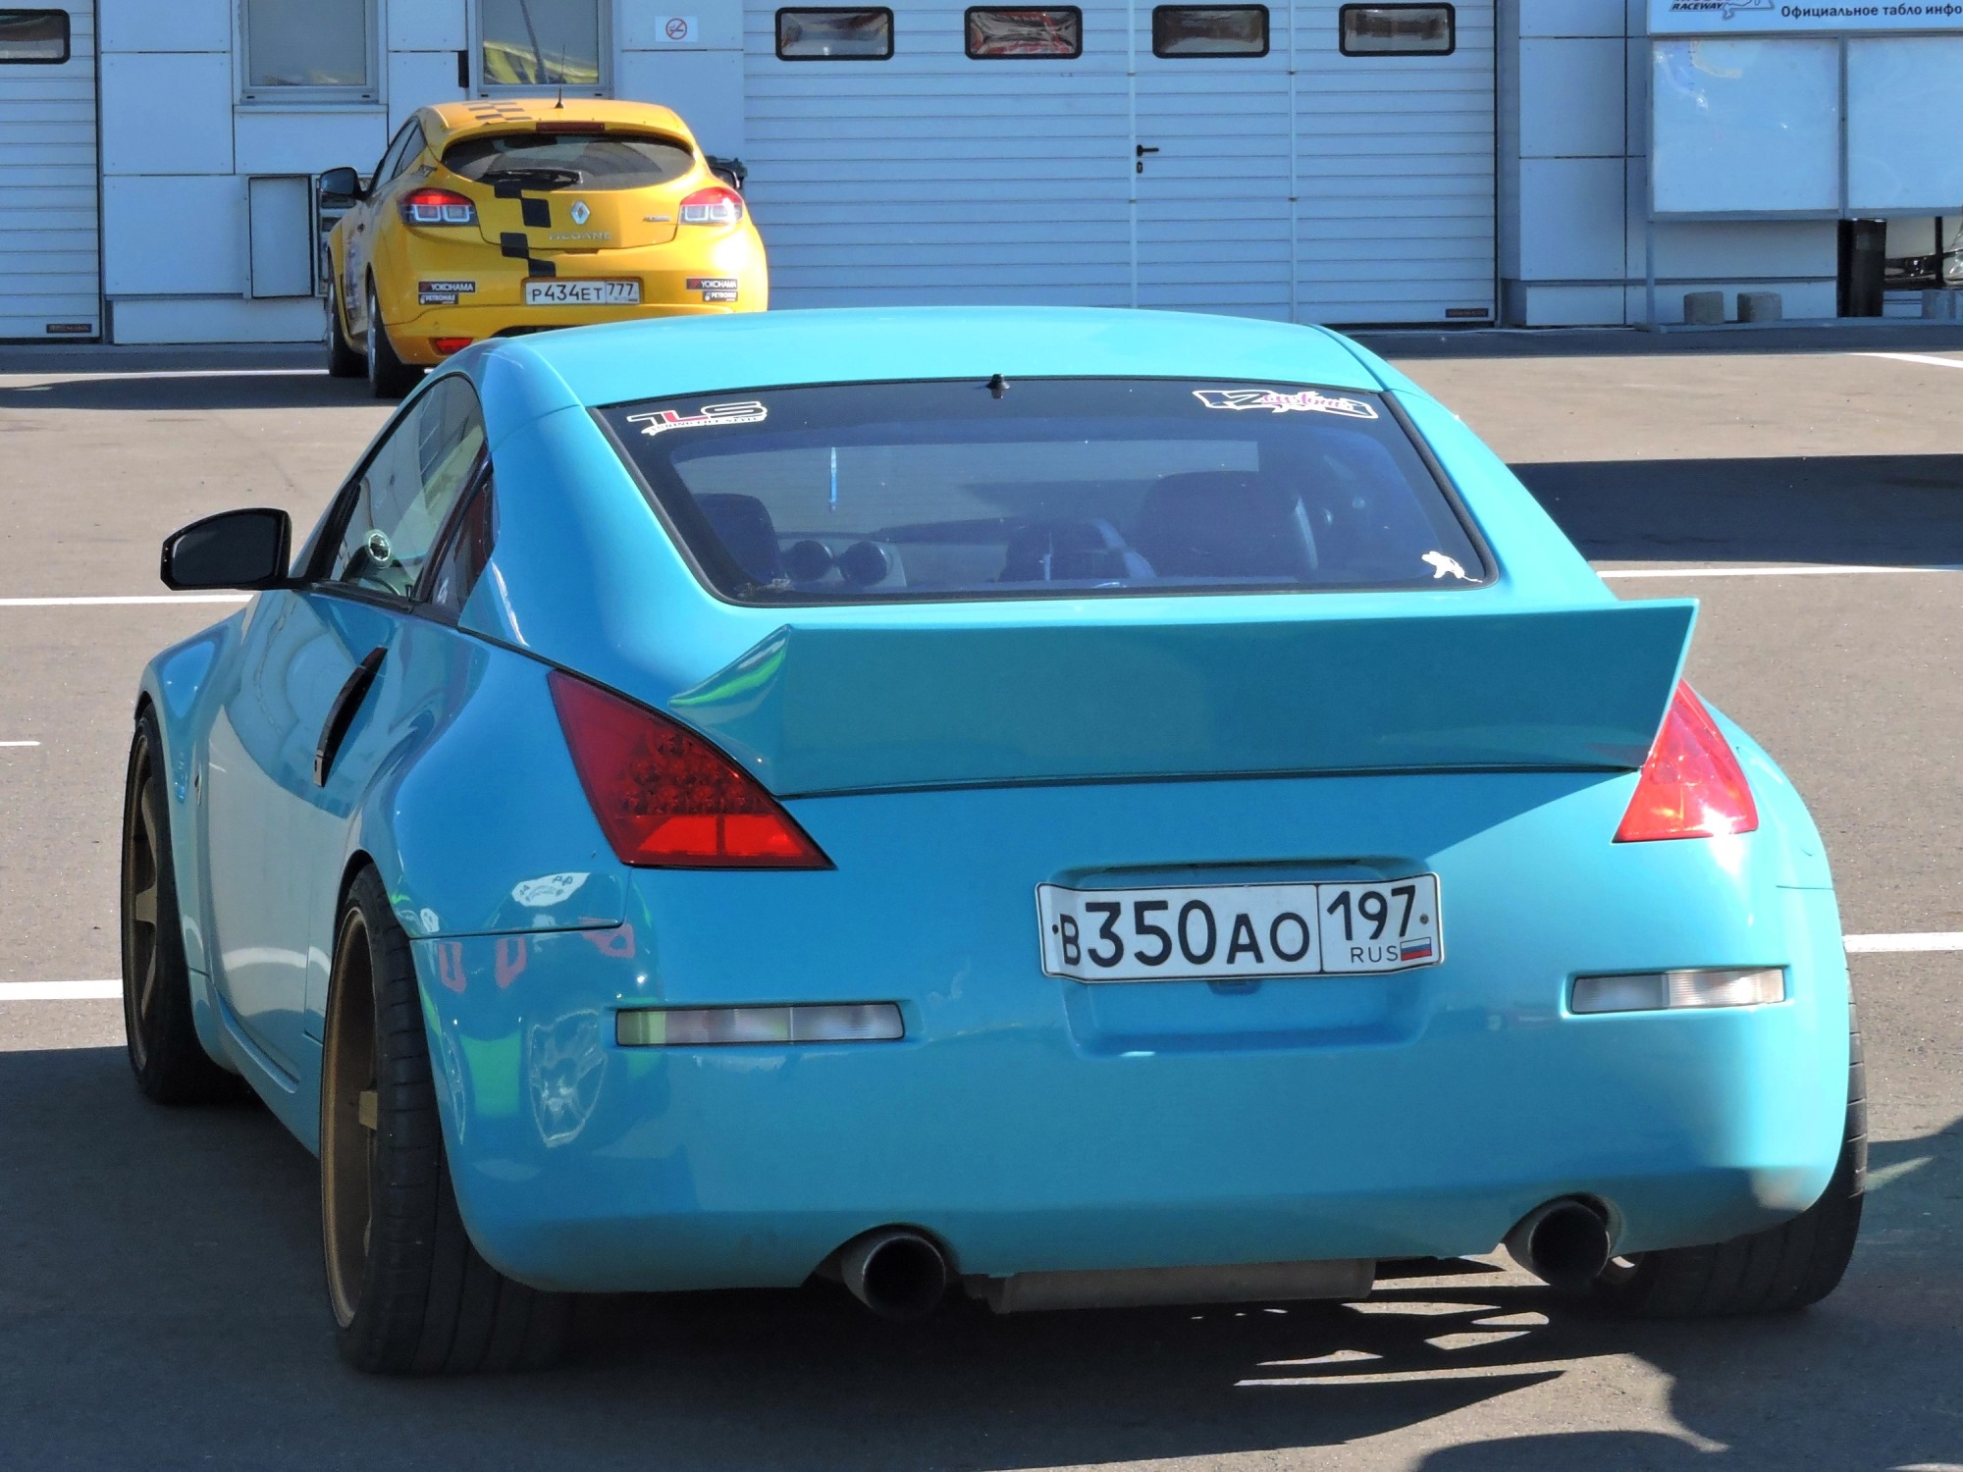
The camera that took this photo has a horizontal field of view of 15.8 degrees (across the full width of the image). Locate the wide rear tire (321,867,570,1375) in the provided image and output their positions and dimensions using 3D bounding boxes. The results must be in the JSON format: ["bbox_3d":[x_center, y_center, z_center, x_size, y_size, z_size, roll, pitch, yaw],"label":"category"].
[{"bbox_3d":[-0.667,0.477,9.011,0.275,0.648,0.656,-1,5,-12],"label":"wide rear tire"}]

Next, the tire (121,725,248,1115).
[{"bbox_3d":[-1.245,0.270,11.588,0.255,0.648,0.656,-1,5,-12],"label":"tire"}]

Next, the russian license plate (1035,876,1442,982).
[{"bbox_3d":[0.306,0.229,8.389,0.490,0.112,0.035,-1,-10,-12],"label":"russian license plate"}]

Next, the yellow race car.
[{"bbox_3d":[-2.158,-2.410,34.352,1.890,1.430,4.300,-1,5,-9],"label":"yellow race car"}]

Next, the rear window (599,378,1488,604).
[{"bbox_3d":[0.095,-0.327,9.285,1.120,0.090,0.720,-1,25,-12],"label":"rear window"}]

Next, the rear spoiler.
[{"bbox_3d":[0.271,-0.055,8.514,1.230,0.210,0.410,-1,5,-12],"label":"rear spoiler"}]

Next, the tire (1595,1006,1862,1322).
[{"bbox_3d":[0.939,0.436,9.364,0.275,0.648,0.656,-1,5,-12],"label":"tire"}]

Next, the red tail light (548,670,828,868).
[{"bbox_3d":[-0.353,0.042,8.547,0.260,0.220,0.490,-1,5,-12],"label":"red tail light"}]

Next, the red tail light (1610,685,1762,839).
[{"bbox_3d":[0.828,0.012,8.807,0.260,0.220,0.490,-1,5,-12],"label":"red tail light"}]

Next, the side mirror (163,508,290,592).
[{"bbox_3d":[-1.133,-0.278,10.635,0.210,0.130,0.120,-1,5,-12],"label":"side mirror"}]

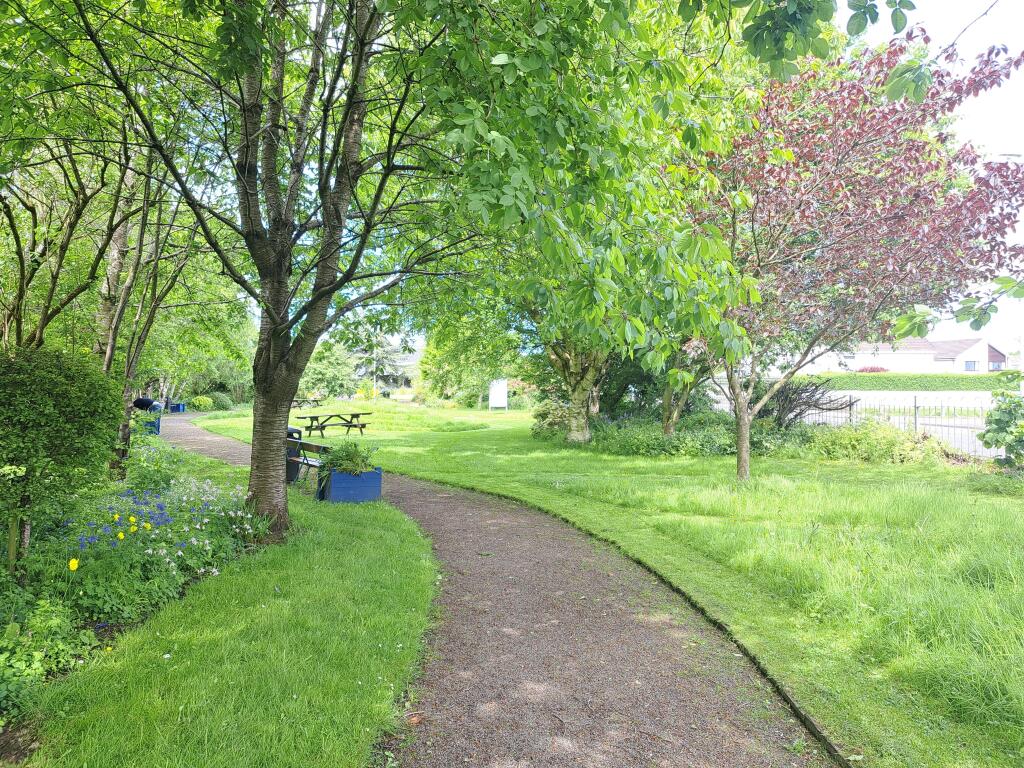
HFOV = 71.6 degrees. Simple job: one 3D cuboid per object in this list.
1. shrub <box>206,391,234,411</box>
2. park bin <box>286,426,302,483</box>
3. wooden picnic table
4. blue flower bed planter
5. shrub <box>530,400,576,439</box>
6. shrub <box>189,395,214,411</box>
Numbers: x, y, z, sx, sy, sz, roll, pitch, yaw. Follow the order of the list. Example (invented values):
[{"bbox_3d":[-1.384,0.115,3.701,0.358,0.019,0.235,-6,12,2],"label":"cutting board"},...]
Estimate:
[{"bbox_3d":[-19.602,1.112,47.500,2.100,1.350,2.000,0,0,-24],"label":"shrub"},{"bbox_3d":[-4.002,1.224,12.600,0.500,0.980,0.500,0,0,-34],"label":"park bin"},{"bbox_3d":[-5.841,1.372,23.300,2.400,0.720,1.500,0,0,-40],"label":"wooden picnic table"},{"bbox_3d":[-2.452,1.458,10.650,0.750,0.480,0.720,0,0,-33],"label":"blue flower bed planter"},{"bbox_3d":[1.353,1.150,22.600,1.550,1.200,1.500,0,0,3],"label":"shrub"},{"bbox_3d":[-19.930,1.255,45.500,1.650,1.050,1.500,0,0,-24],"label":"shrub"}]

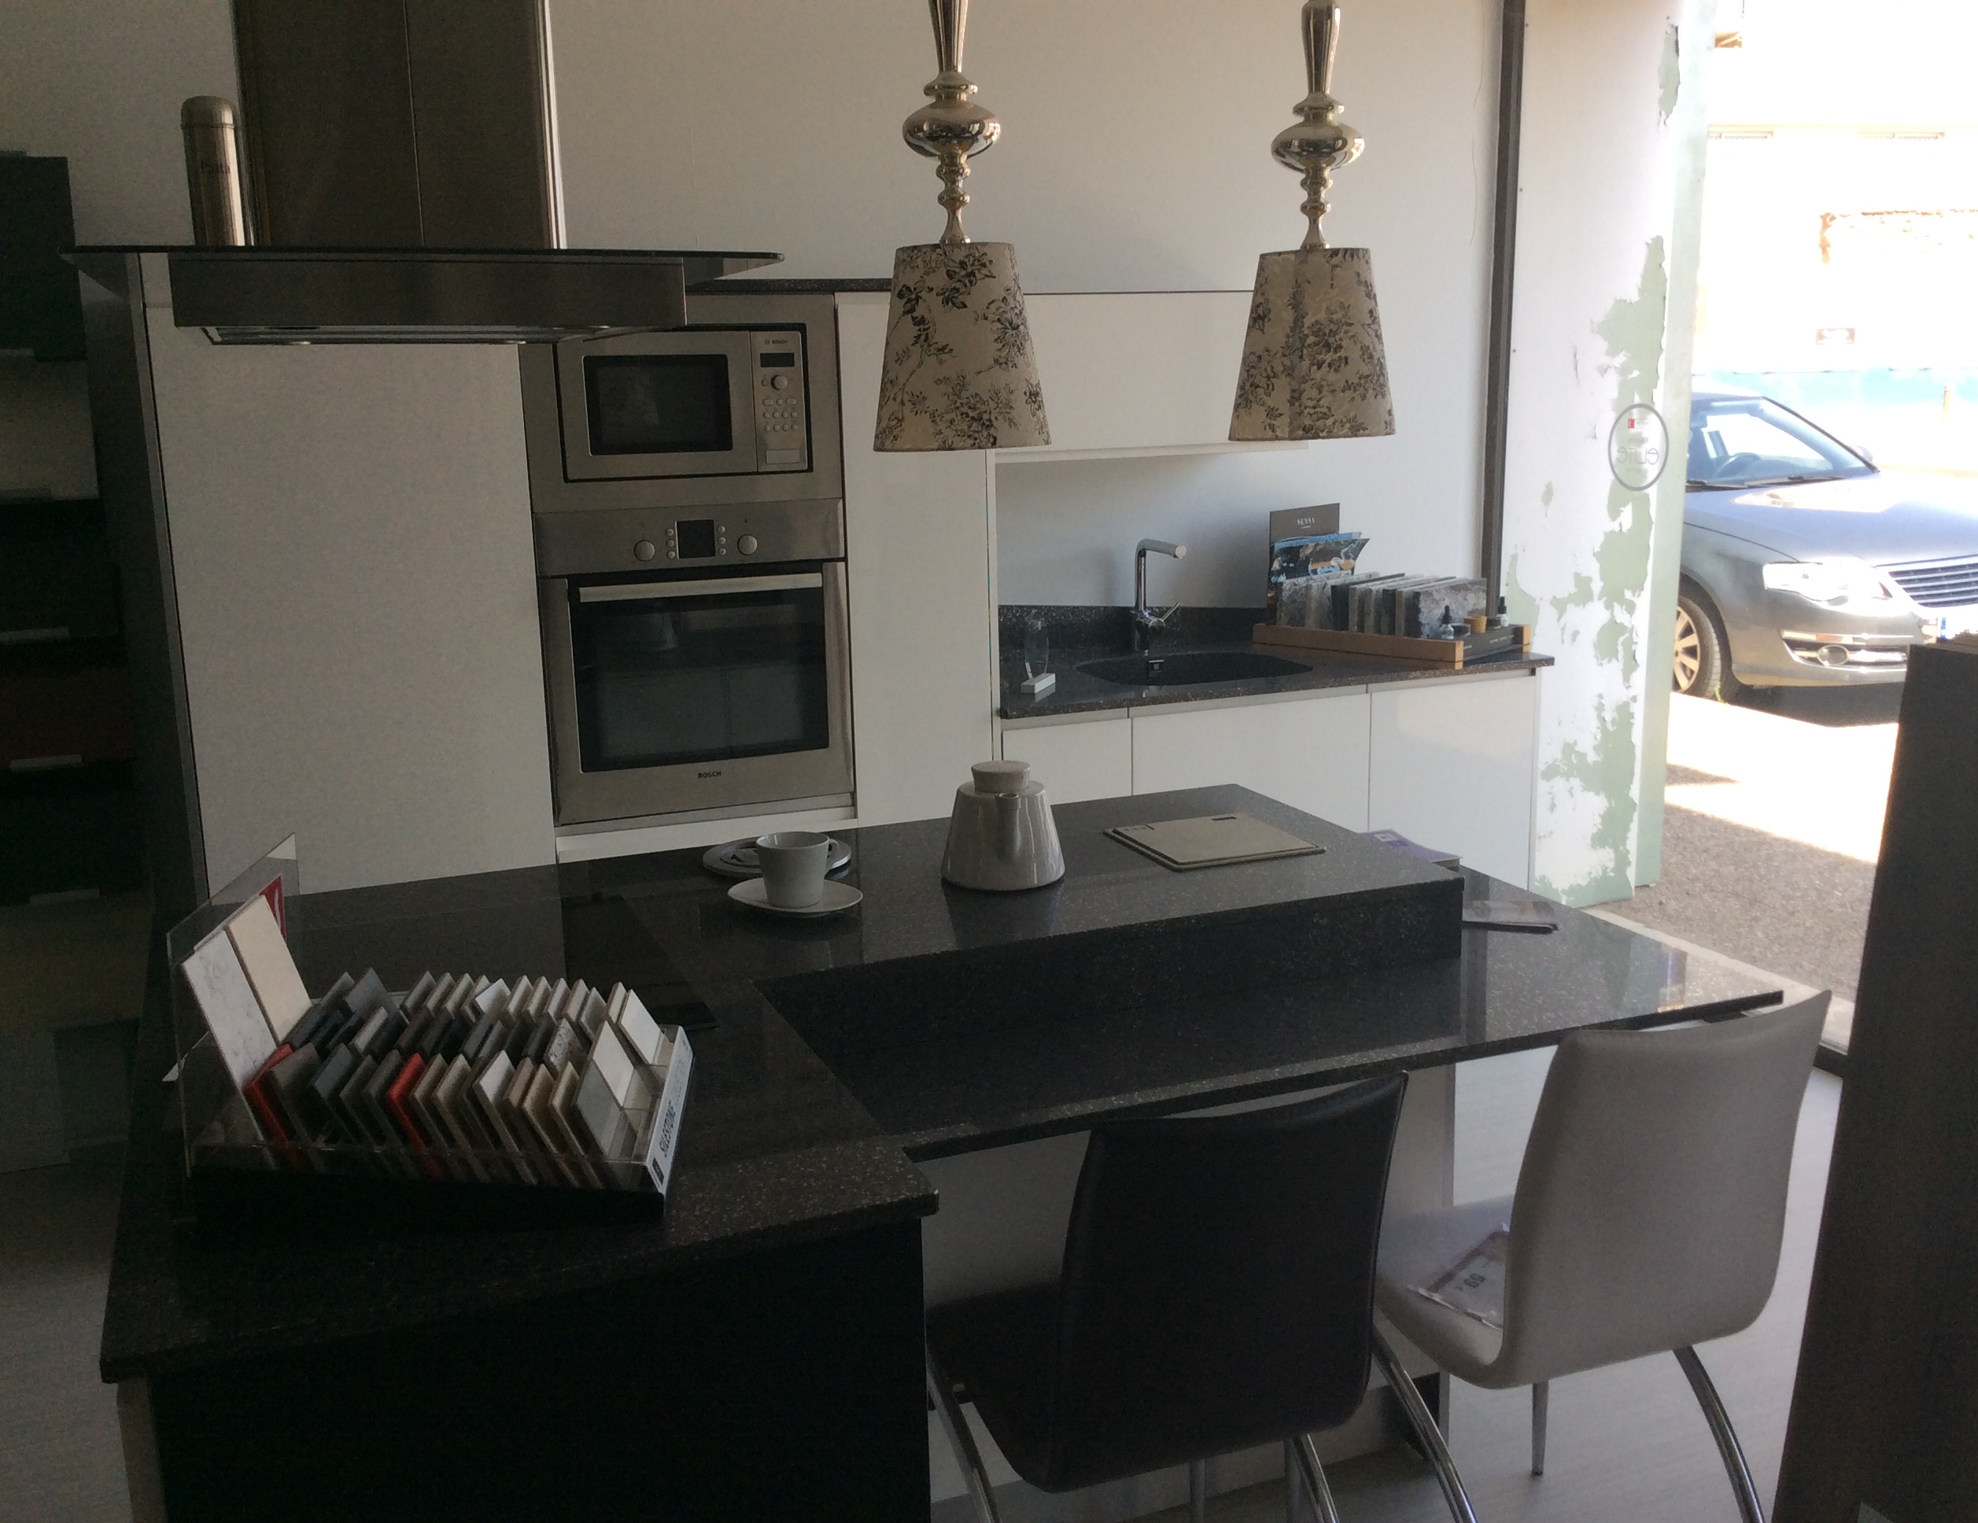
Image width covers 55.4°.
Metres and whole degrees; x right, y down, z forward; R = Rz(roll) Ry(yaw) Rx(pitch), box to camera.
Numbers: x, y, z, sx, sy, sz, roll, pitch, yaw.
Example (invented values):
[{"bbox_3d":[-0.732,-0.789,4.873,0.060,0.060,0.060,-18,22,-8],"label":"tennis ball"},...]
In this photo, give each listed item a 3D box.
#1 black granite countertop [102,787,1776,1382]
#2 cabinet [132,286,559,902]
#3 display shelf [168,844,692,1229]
[{"bbox_3d":[0.017,0.295,2.365,1.990,0.136,1.268,-6,13,-21],"label":"black granite countertop"},{"bbox_3d":[-1.236,-0.048,3.737,0.622,1.685,0.580,-6,13,-21],"label":"cabinet"},{"bbox_3d":[-0.488,0.237,1.749,0.405,0.260,0.320,-1,12,-1],"label":"display shelf"}]

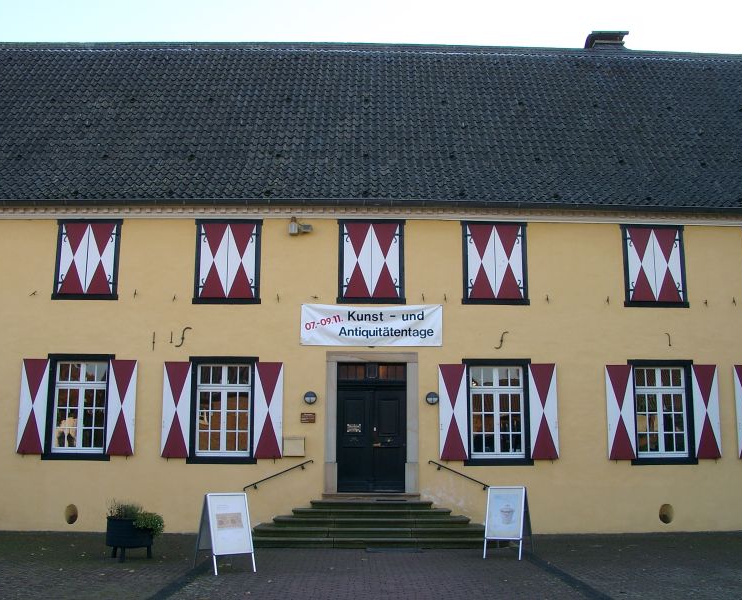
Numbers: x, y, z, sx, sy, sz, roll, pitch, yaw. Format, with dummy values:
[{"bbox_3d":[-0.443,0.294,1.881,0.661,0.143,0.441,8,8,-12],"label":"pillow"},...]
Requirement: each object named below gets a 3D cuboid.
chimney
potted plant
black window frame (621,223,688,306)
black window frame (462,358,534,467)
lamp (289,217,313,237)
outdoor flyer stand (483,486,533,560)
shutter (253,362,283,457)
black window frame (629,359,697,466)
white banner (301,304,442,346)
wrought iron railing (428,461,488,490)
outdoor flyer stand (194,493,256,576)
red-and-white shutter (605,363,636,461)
[{"bbox_3d":[7.579,-8.078,25.313,1.172,0.720,0.950,1,-9,-1],"label":"chimney"},{"bbox_3d":[-3.784,3.685,12.624,0.923,0.934,0.770,0,-9,-1],"label":"potted plant"},{"bbox_3d":[6.089,-0.726,16.856,1.389,1.803,0.150,0,-9,-1],"label":"black window frame"},{"bbox_3d":[2.639,2.325,16.293,1.433,2.180,0.150,0,-9,-1],"label":"black window frame"},{"bbox_3d":[-1.559,-1.603,17.595,0.532,0.422,0.300,1,-9,-1],"label":"lamp"},{"bbox_3d":[2.407,3.860,13.755,0.634,1.159,0.930,-3,-10,23],"label":"outdoor flyer stand"},{"bbox_3d":[-2.111,2.271,16.177,0.566,1.963,0.050,0,-9,-1],"label":"shutter"},{"bbox_3d":[6.088,2.339,16.382,1.385,2.157,0.140,0,-9,-1],"label":"black window frame"},{"bbox_3d":[0.028,0.538,16.492,2.972,0.865,0.040,0,-9,-1],"label":"white banner"},{"bbox_3d":[1.851,3.597,16.000,1.357,0.620,0.100,0,-9,-1],"label":"wrought iron railing"},{"bbox_3d":[-2.264,3.609,12.256,0.634,1.159,0.930,5,-10,-29],"label":"outdoor flyer stand"},{"bbox_3d":[5.211,2.336,16.312,0.555,1.948,0.050,0,-9,-1],"label":"red-and-white shutter"}]

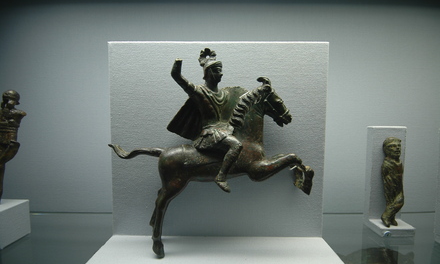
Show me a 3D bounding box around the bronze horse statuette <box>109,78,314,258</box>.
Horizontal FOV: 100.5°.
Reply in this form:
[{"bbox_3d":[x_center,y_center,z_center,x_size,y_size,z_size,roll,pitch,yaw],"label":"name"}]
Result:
[{"bbox_3d":[-0.009,0.031,0.228,0.250,0.260,0.095,0,4,0],"label":"bronze horse statuette"}]

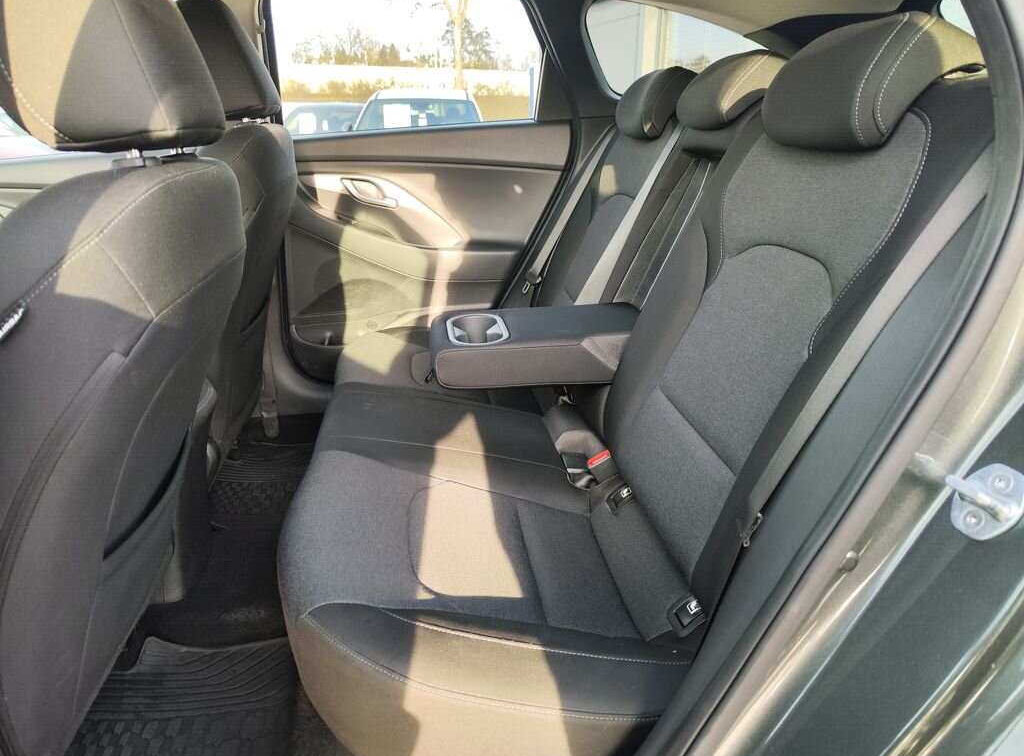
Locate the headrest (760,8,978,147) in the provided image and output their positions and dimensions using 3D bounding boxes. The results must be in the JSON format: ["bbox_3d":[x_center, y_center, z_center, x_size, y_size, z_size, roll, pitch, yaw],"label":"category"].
[{"bbox_3d":[0.401,-0.335,0.789,0.125,0.140,0.260,8,20,-12],"label":"headrest"}]

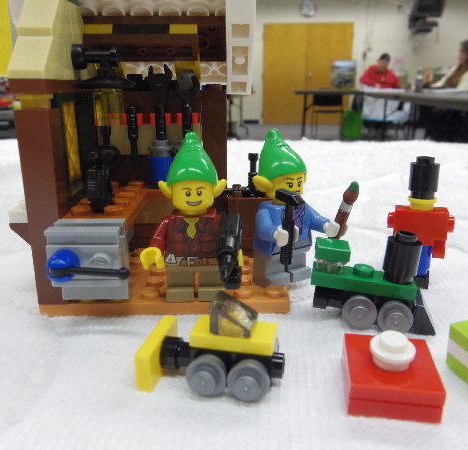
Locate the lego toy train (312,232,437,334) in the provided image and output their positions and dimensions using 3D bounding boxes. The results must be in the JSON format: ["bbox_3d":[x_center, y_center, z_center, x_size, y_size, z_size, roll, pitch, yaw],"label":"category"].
[{"bbox_3d":[0.034,0.012,0.112,0.030,0.022,0.018,8,17,9],"label":"lego toy train"}]

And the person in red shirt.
[{"bbox_3d":[2.030,-1.755,6.530,0.600,1.200,0.650,2,17,8],"label":"person in red shirt"}]

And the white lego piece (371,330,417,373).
[{"bbox_3d":[0.029,0.023,0.087,0.008,0.005,0.008,2,19,9],"label":"white lego piece"}]

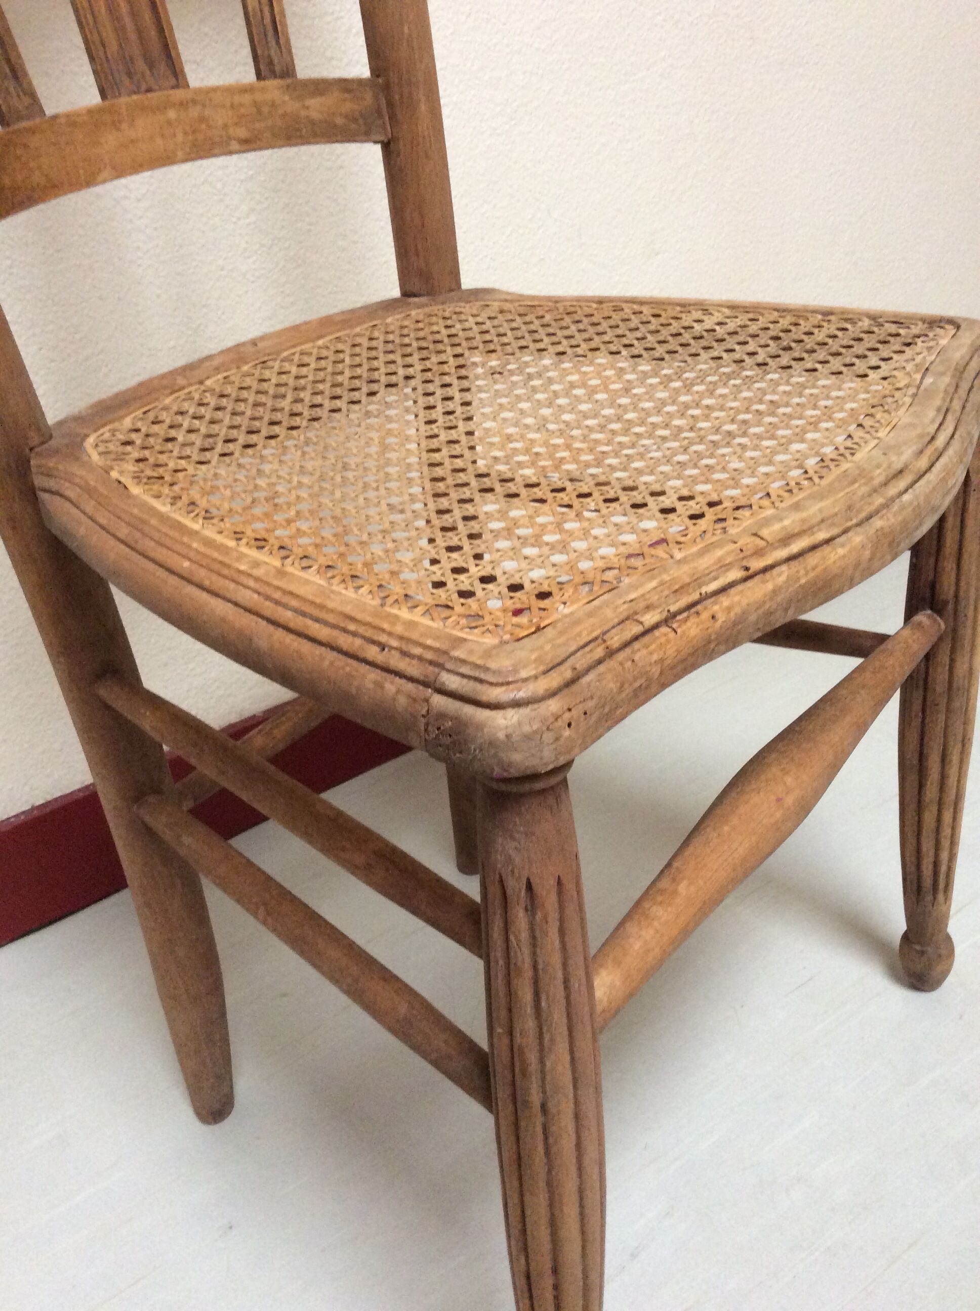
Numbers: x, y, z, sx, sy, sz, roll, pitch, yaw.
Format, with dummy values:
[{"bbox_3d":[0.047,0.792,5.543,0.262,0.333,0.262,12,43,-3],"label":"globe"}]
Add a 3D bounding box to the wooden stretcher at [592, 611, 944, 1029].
[{"bbox_3d":[0.130,0.055,0.528,0.035,0.035,0.330,17,37,35],"label":"wooden stretcher"}]

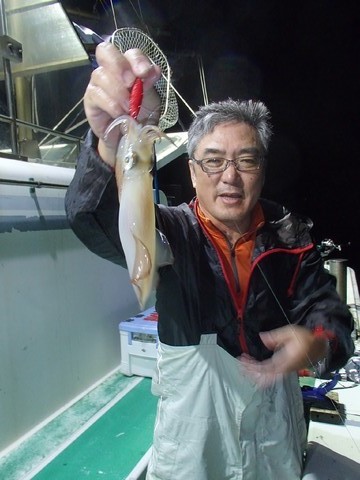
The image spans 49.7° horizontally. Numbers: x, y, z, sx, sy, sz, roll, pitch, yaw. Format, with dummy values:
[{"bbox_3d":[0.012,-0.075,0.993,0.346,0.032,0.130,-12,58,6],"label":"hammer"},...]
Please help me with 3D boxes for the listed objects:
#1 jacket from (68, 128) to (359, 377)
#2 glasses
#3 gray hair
[{"bbox_3d":[0.085,0.085,0.830,0.570,0.500,0.500,0,4,-7],"label":"jacket"},{"bbox_3d":[0.093,-0.160,0.823,0.138,0.040,0.135,-1,13,-3],"label":"glasses"},{"bbox_3d":[0.103,-0.218,0.872,0.177,0.175,0.205,-1,13,-3],"label":"gray hair"}]

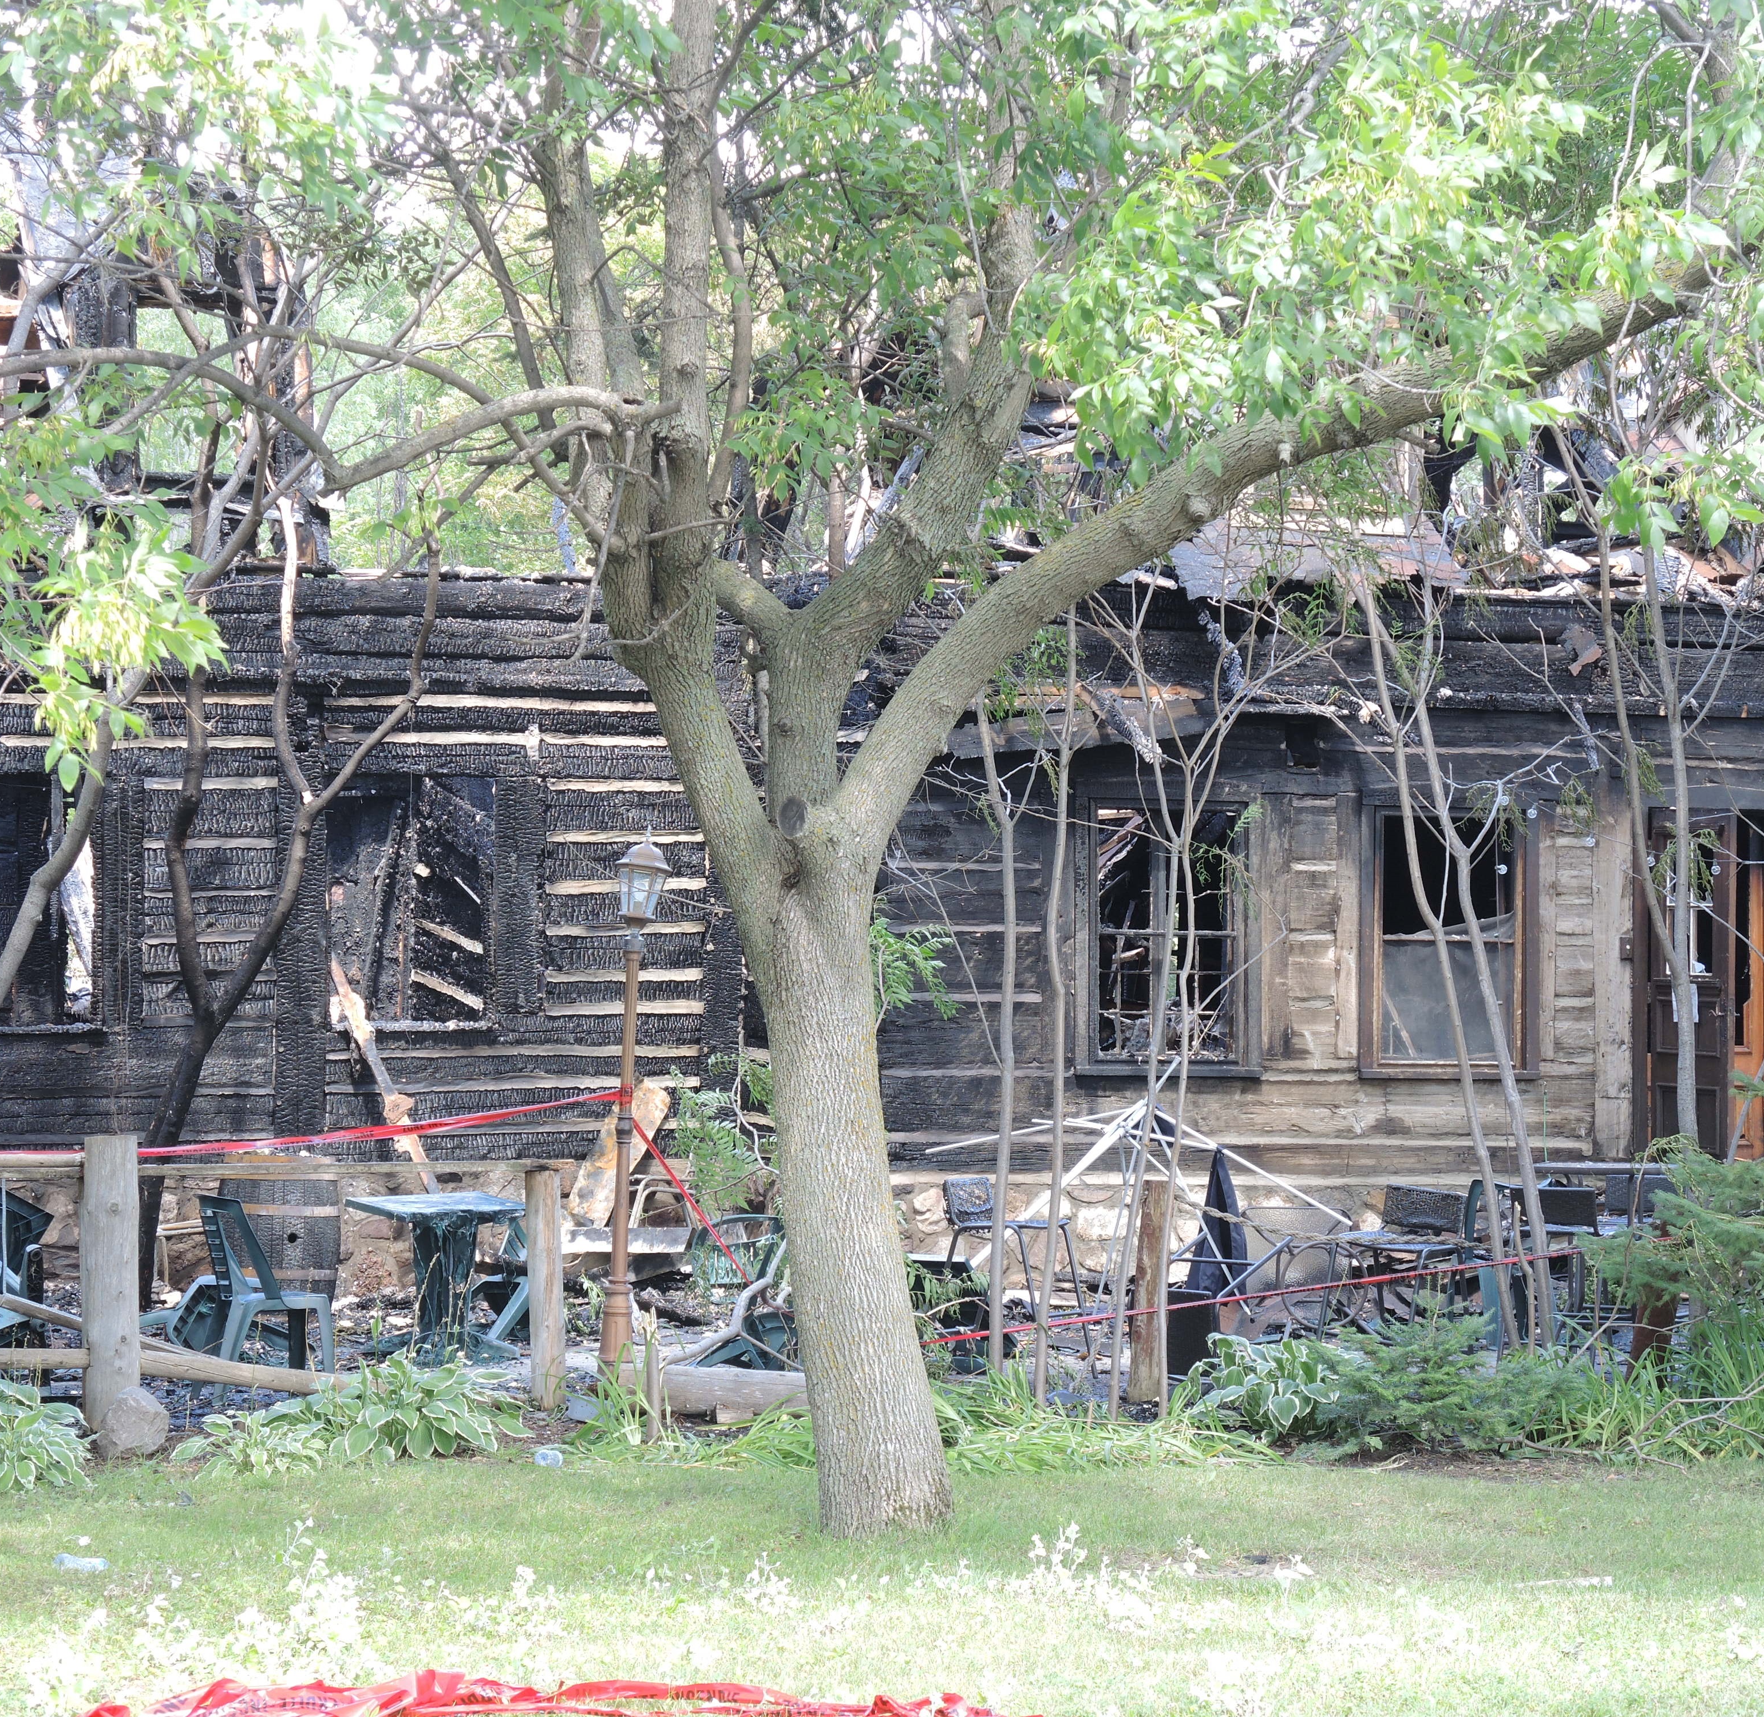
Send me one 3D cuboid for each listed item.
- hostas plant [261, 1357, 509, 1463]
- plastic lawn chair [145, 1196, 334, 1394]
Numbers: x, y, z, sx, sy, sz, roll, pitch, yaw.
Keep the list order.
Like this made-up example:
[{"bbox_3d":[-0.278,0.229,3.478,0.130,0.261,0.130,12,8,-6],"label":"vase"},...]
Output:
[{"bbox_3d":[-1.971,2.173,19.400,0.950,0.370,0.800,0,-2,0],"label":"hostas plant"},{"bbox_3d":[-2.548,1.829,20.300,0.510,0.850,0.460,1,-3,-23],"label":"plastic lawn chair"}]

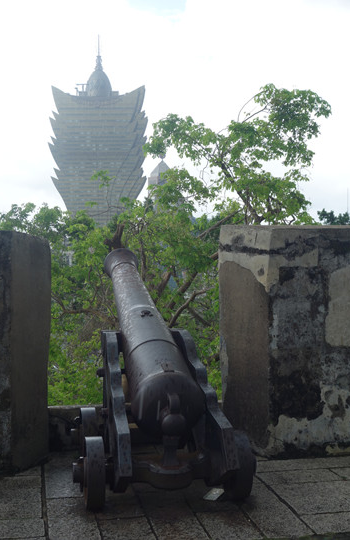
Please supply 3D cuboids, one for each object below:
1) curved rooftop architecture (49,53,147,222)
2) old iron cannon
[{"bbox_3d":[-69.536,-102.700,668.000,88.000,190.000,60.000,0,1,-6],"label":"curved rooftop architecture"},{"bbox_3d":[-0.310,0.640,6.050,1.180,1.660,3.250,0,1,-11],"label":"old iron cannon"}]

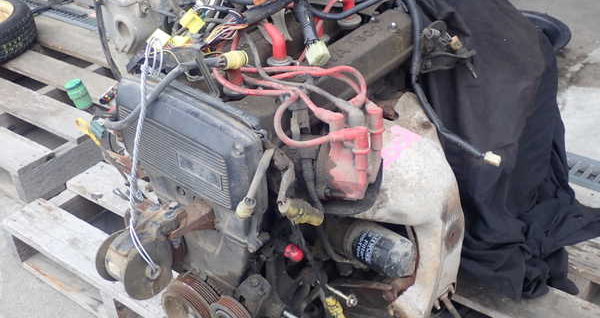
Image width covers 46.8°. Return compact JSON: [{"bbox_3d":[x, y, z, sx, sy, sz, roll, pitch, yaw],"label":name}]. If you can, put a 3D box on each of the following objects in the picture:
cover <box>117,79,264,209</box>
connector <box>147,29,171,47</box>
[{"bbox_3d":[-0.153,-0.023,0.992,0.250,0.128,0.052,24,44,30],"label":"cover"},{"bbox_3d":[-0.227,-0.196,1.120,0.028,0.018,0.028,-38,55,-24],"label":"connector"}]

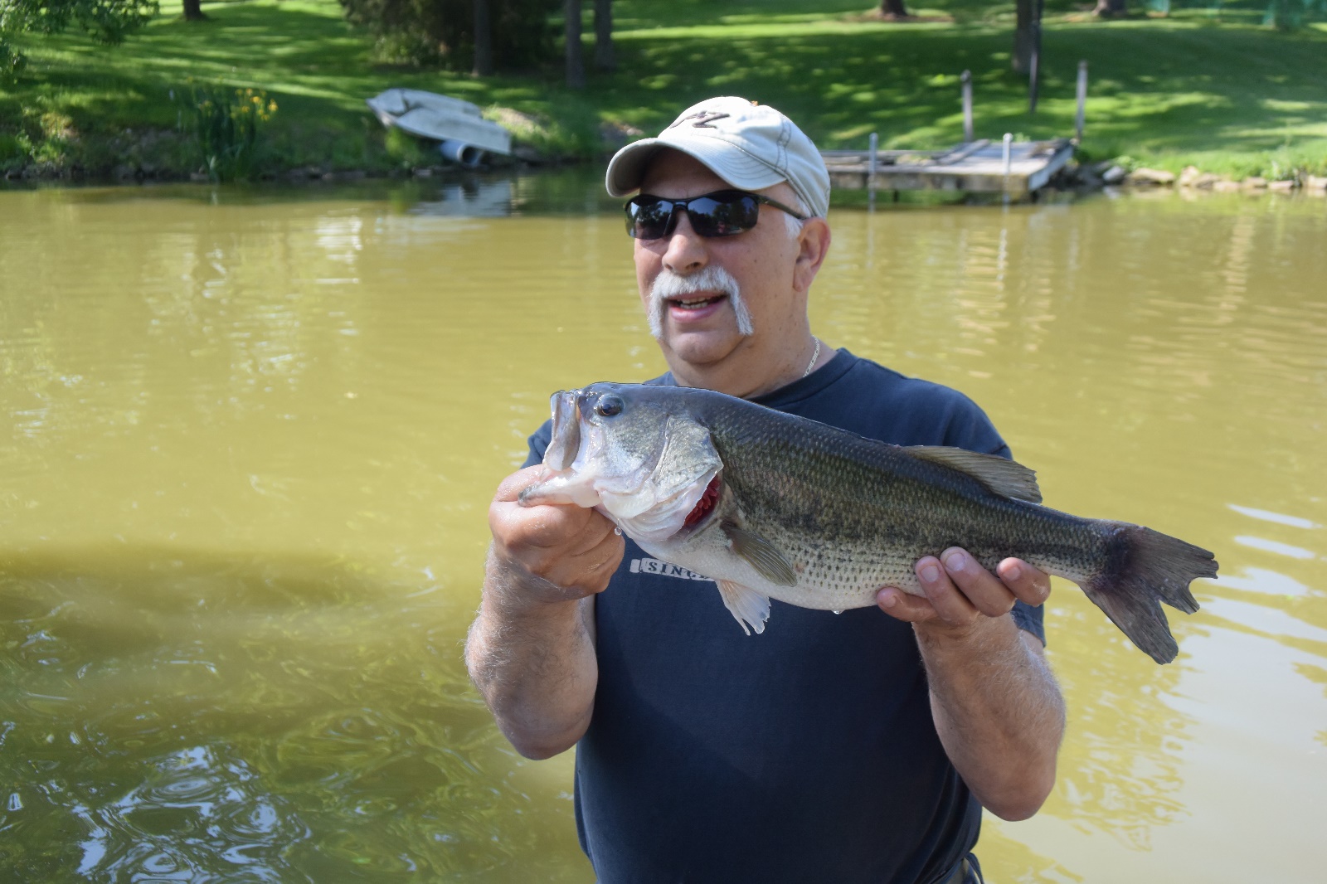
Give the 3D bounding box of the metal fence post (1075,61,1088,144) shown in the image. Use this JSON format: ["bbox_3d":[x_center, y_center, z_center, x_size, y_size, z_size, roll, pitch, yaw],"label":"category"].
[{"bbox_3d":[4.628,-3.761,20.000,0.100,0.940,0.100,0,12,0],"label":"metal fence post"}]

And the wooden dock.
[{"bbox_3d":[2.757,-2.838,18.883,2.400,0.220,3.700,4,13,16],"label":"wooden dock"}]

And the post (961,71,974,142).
[{"bbox_3d":[3.370,-3.709,20.000,0.100,0.820,0.100,0,12,0],"label":"post"}]

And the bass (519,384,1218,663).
[{"bbox_3d":[0.163,0.080,1.440,0.555,0.180,0.100,13,7,-3],"label":"bass"}]

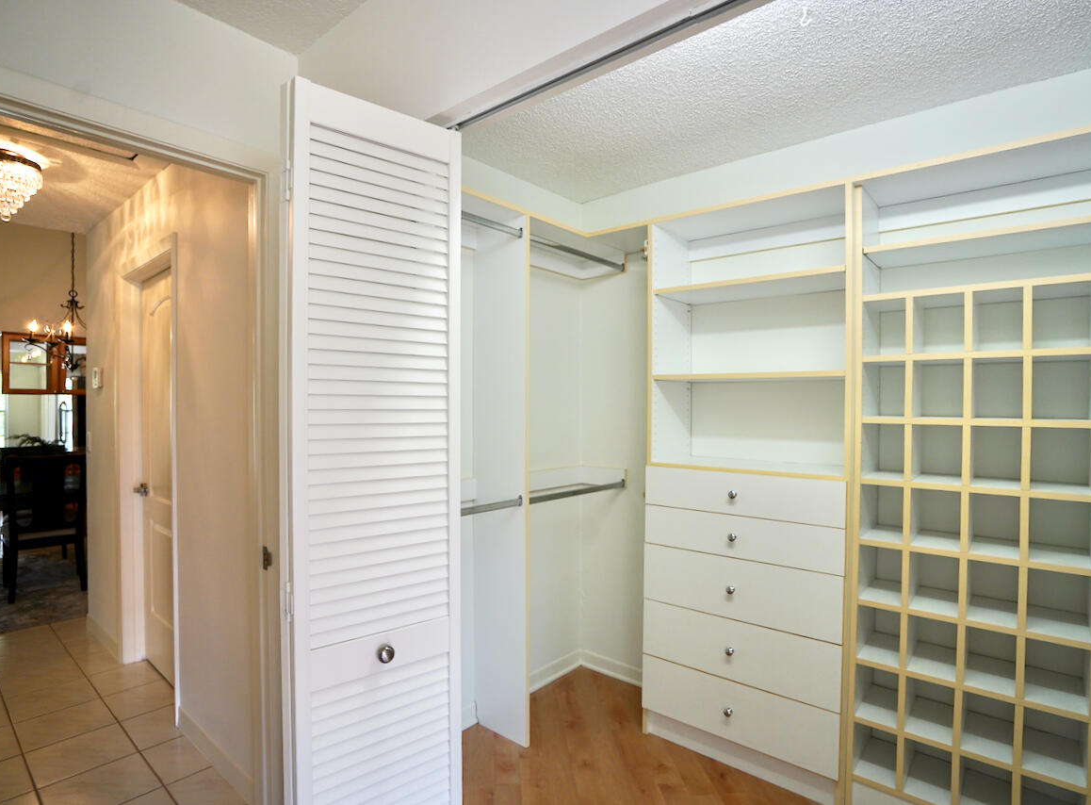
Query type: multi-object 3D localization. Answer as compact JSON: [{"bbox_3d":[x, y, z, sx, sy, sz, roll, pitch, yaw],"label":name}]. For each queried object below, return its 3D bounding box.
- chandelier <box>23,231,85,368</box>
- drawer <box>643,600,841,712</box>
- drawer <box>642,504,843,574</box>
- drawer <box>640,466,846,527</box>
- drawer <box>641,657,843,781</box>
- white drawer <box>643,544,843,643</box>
[{"bbox_3d":[-4.000,-0.865,4.540,0.640,1.220,0.640,0,0,37],"label":"chandelier"},{"bbox_3d":[0.815,0.937,2.172,0.730,0.228,0.380,0,0,37],"label":"drawer"},{"bbox_3d":[0.824,0.507,2.172,0.730,0.158,0.380,0,0,37],"label":"drawer"},{"bbox_3d":[0.827,0.348,2.172,0.730,0.155,0.380,0,0,37],"label":"drawer"},{"bbox_3d":[0.810,1.166,2.172,0.730,0.224,0.380,0,0,37],"label":"drawer"},{"bbox_3d":[0.820,0.705,2.172,0.730,0.231,0.380,0,0,37],"label":"white drawer"}]

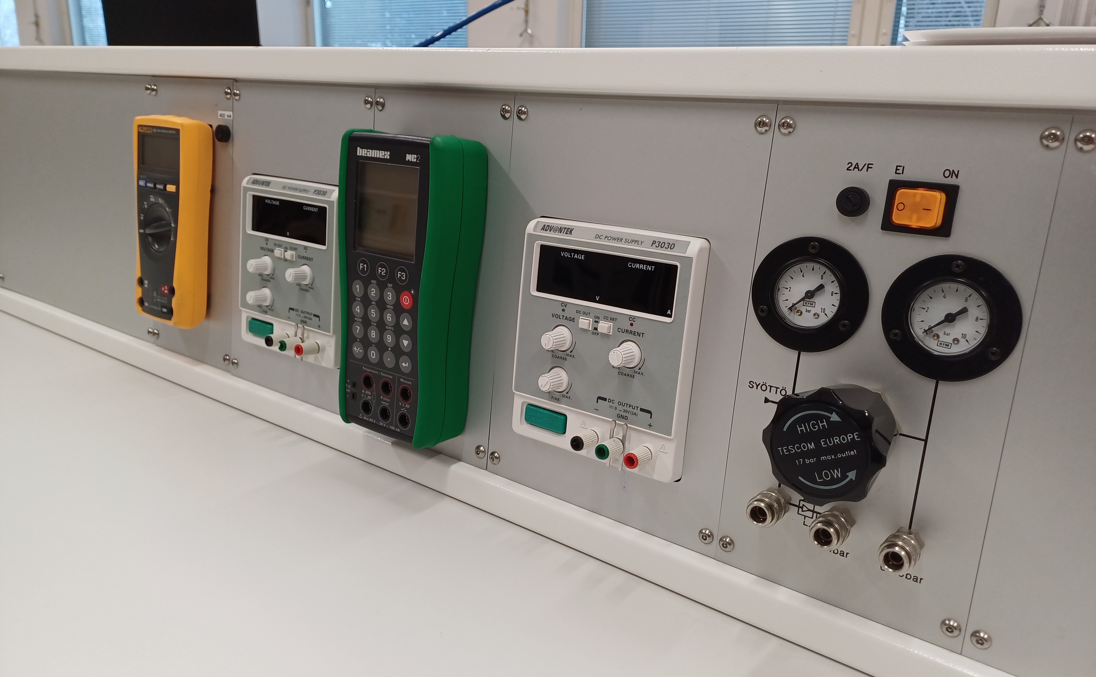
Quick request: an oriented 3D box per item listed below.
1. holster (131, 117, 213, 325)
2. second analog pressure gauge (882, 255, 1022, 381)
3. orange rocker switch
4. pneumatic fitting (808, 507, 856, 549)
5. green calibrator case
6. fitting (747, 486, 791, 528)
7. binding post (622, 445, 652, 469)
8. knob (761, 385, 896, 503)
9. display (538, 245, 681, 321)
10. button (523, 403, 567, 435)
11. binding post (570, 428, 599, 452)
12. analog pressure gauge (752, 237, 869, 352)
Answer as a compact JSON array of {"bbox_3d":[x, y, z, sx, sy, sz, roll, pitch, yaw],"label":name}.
[{"bbox_3d":[-0.344,-0.108,0.739,0.087,0.185,0.041,14,16,34],"label":"holster"},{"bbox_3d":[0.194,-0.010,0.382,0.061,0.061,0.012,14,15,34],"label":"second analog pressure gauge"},{"bbox_3d":[0.181,-0.064,0.388,0.022,0.018,0.008,14,16,34],"label":"orange rocker switch"},{"bbox_3d":[0.149,0.099,0.415,0.017,0.017,0.028,14,15,34],"label":"pneumatic fitting"},{"bbox_3d":[-0.102,-0.036,0.574,0.101,0.215,0.049,14,16,34],"label":"green calibrator case"},{"bbox_3d":[0.121,0.093,0.435,0.017,0.017,0.028,14,15,34],"label":"fitting"},{"bbox_3d":[0.054,0.071,0.473,0.011,0.011,0.017,14,15,34],"label":"binding post"},{"bbox_3d":[0.148,0.054,0.417,0.062,0.062,0.030,14,16,34],"label":"knob"},{"bbox_3d":[0.035,-0.037,0.495,0.100,0.031,0.005,14,16,34],"label":"display"},{"bbox_3d":[0.000,0.053,0.524,0.033,0.013,0.005,14,15,34],"label":"button"},{"bbox_3d":[0.024,0.066,0.507,0.011,0.011,0.017,14,16,34],"label":"binding post"},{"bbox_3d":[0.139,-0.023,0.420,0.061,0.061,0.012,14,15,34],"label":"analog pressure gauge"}]

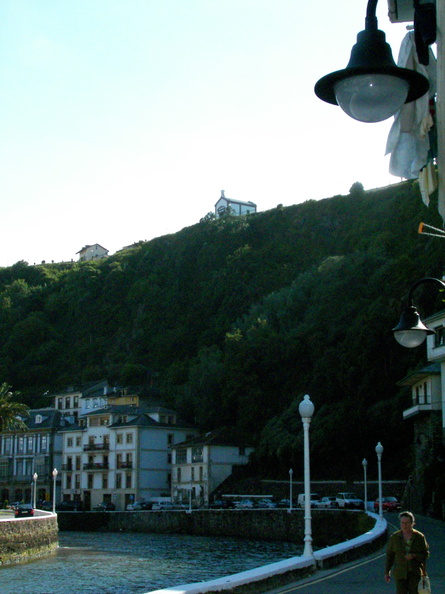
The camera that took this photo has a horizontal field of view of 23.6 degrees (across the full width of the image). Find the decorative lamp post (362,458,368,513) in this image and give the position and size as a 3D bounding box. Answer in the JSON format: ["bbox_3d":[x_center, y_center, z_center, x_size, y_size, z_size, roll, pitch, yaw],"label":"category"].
[{"bbox_3d":[12.235,16.020,90.678,0.430,4.450,0.430,0,-10,0],"label":"decorative lamp post"}]

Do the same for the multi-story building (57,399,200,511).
[{"bbox_3d":[-15.049,25.752,171.176,12.800,16.713,19.800,10,-15,-43],"label":"multi-story building"}]

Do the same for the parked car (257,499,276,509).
[{"bbox_3d":[5.385,25.194,128.568,1.700,1.450,4.100,5,-11,-24],"label":"parked car"}]

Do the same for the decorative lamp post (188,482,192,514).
[{"bbox_3d":[-4.248,26.453,141.550,0.380,3.850,0.380,0,-11,0],"label":"decorative lamp post"}]

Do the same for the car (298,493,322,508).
[{"bbox_3d":[10.032,23.483,121.764,1.750,1.870,4.200,5,-11,-24],"label":"car"}]

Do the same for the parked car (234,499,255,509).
[{"bbox_3d":[2.783,26.115,133.472,1.680,1.430,4.000,4,-11,-20],"label":"parked car"}]

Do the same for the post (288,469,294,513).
[{"bbox_3d":[7.510,20.885,115.338,0.430,4.450,0.430,0,-10,0],"label":"post"}]

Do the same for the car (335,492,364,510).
[{"bbox_3d":[12.554,20.402,105.547,1.800,1.850,4.300,2,-11,-11],"label":"car"}]

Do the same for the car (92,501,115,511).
[{"bbox_3d":[-16.481,29.147,147.162,1.700,1.450,4.100,-7,-12,33],"label":"car"}]

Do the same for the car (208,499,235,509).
[{"bbox_3d":[-0.193,26.838,136.401,1.700,1.450,4.100,-7,-12,33],"label":"car"}]

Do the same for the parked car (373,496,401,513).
[{"bbox_3d":[16.063,20.238,103.543,1.650,1.430,3.850,2,-11,-11],"label":"parked car"}]

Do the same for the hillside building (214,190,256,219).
[{"bbox_3d":[3.862,-27.480,315.946,10.000,7.800,6.800,7,-12,-33],"label":"hillside building"}]

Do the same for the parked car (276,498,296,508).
[{"bbox_3d":[7.002,23.003,117.777,1.700,1.430,4.100,3,-11,-15],"label":"parked car"}]

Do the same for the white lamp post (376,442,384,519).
[{"bbox_3d":[9.341,10.832,62.778,0.430,4.450,0.430,0,-10,0],"label":"white lamp post"}]

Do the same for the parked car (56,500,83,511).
[{"bbox_3d":[-22.000,30.241,154.064,1.750,1.450,4.200,-10,-14,42],"label":"parked car"}]

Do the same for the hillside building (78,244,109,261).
[{"bbox_3d":[-45.631,-15.398,374.735,8.200,5.500,10.000,5,-11,-25],"label":"hillside building"}]

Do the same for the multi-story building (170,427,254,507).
[{"bbox_3d":[-0.787,26.579,165.028,10.400,12.200,10.600,7,-12,-34],"label":"multi-story building"}]

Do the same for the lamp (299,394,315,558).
[{"bbox_3d":[2.111,4.448,26.623,0.380,4.000,0.380,0,-11,0],"label":"lamp"}]

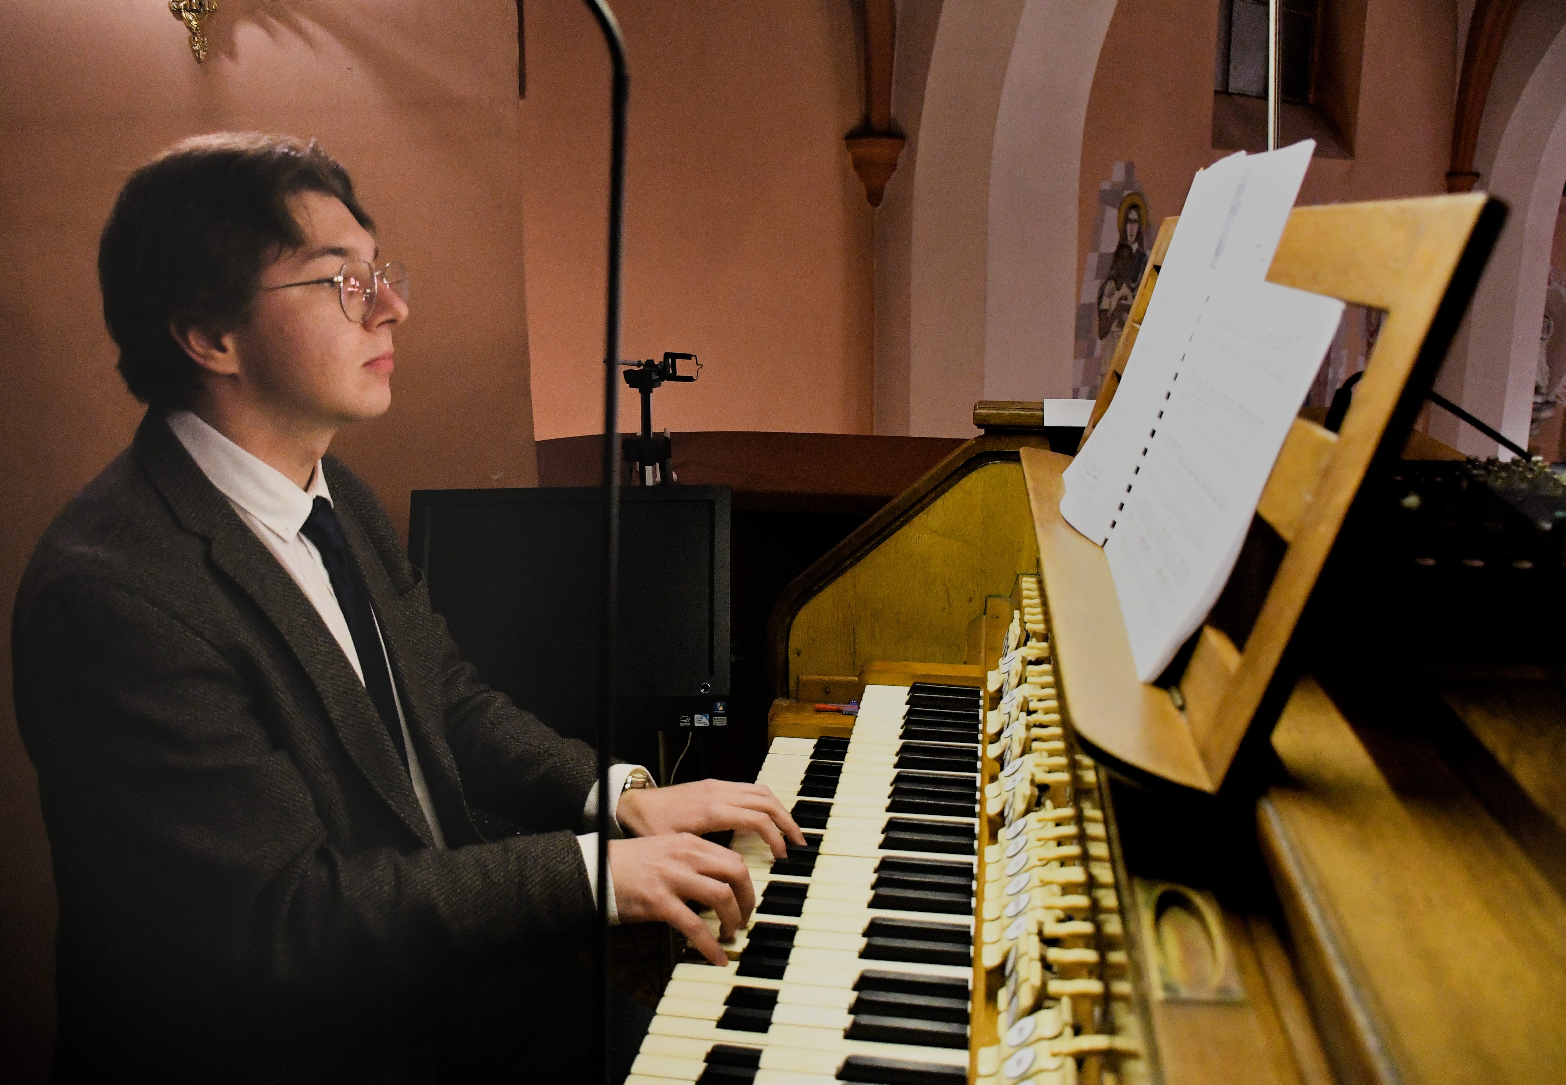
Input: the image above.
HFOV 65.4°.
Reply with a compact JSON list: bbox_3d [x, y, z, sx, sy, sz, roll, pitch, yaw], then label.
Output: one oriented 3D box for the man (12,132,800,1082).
[{"bbox_3d":[-0.344,0.322,1.214,0.740,1.390,0.540,2,16,10],"label":"man"}]

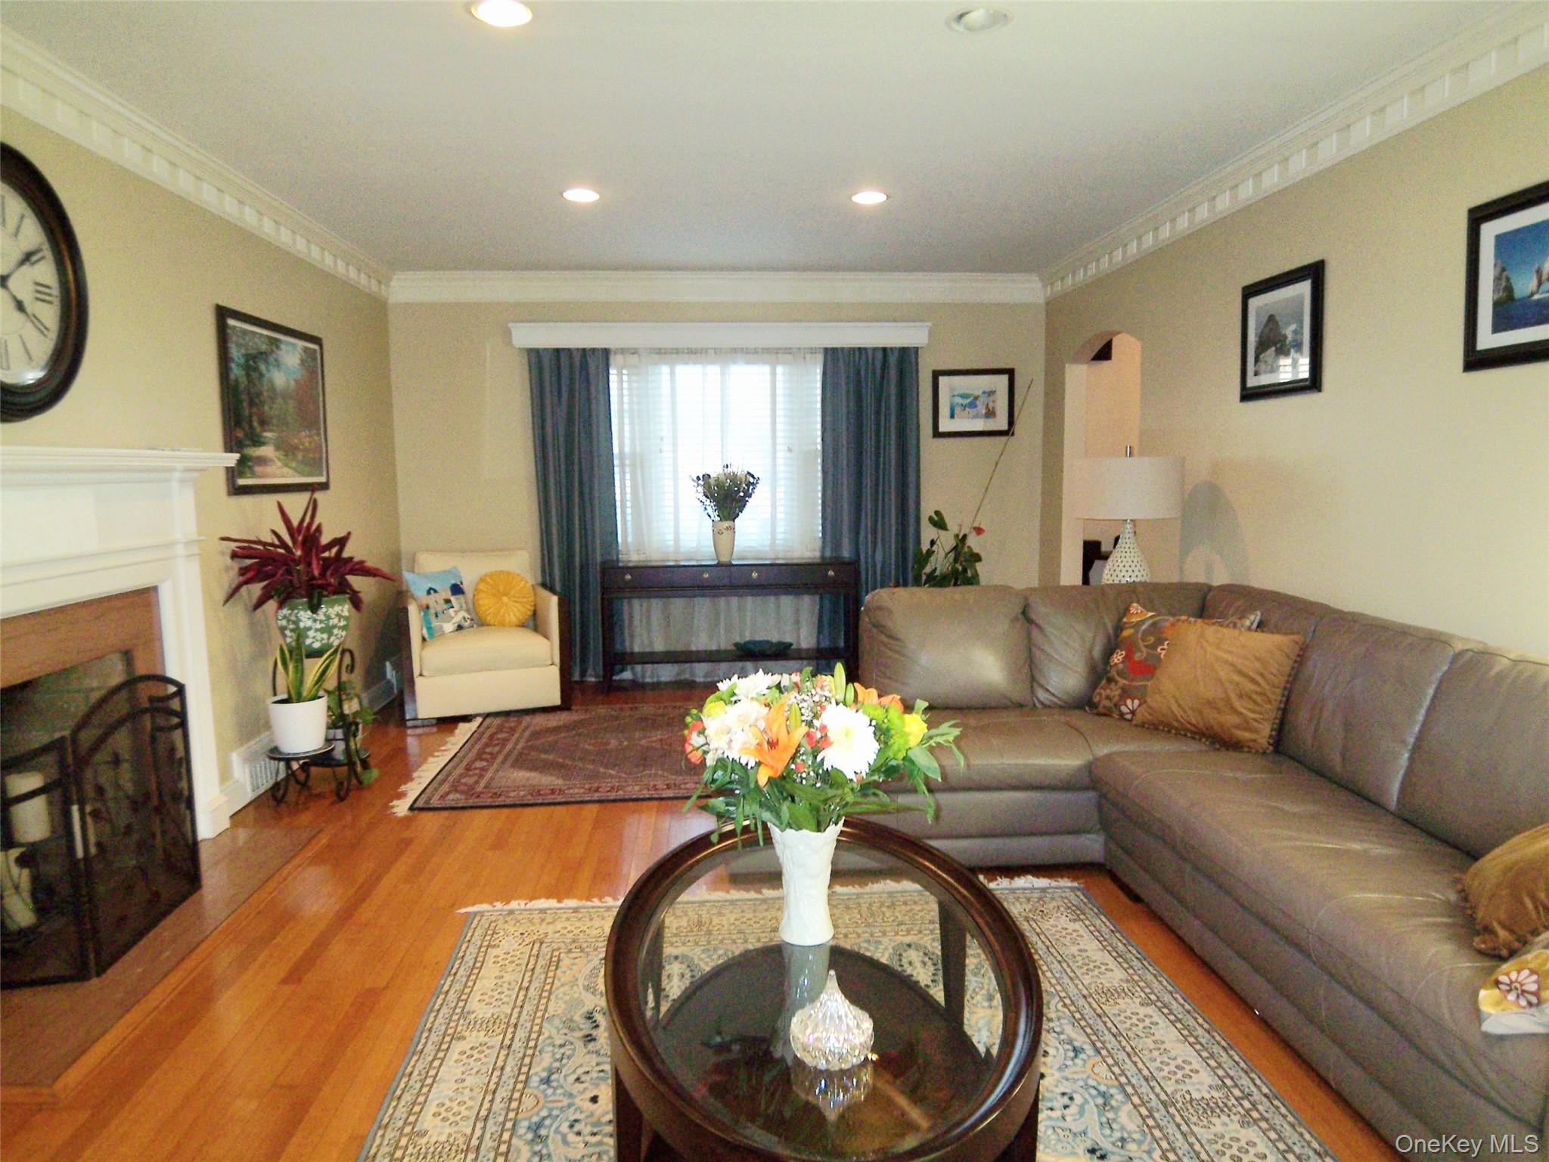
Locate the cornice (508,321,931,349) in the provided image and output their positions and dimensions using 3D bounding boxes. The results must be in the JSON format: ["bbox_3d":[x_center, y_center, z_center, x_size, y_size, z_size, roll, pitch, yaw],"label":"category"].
[{"bbox_3d":[-0.316,-1.502,6.329,2.550,0.165,0.200,-1,6,-4],"label":"cornice"}]

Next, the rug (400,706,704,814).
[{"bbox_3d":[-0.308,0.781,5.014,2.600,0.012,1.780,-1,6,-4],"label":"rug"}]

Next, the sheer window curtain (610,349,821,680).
[{"bbox_3d":[-0.360,-0.407,6.445,1.400,2.060,0.100,-1,6,-4],"label":"sheer window curtain"}]

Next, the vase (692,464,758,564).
[{"bbox_3d":[-0.291,-0.410,6.238,0.400,0.600,0.360,-1,6,-4],"label":"vase"}]

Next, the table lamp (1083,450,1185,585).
[{"bbox_3d":[1.565,-0.214,4.535,0.450,0.730,0.450,-1,6,-4],"label":"table lamp"}]

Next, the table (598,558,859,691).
[{"bbox_3d":[-0.264,0.259,6.324,1.540,0.760,0.360,-1,6,-4],"label":"table"}]

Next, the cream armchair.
[{"bbox_3d":[-1.679,0.269,5.907,0.840,0.860,0.840,-3,7,-19],"label":"cream armchair"}]

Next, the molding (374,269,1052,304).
[{"bbox_3d":[-0.314,-1.817,6.365,4.080,0.190,0.120,-1,6,-4],"label":"molding"}]

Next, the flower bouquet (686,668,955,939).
[{"bbox_3d":[0.090,0.415,1.929,0.510,0.530,0.460,-1,6,-4],"label":"flower bouquet"}]

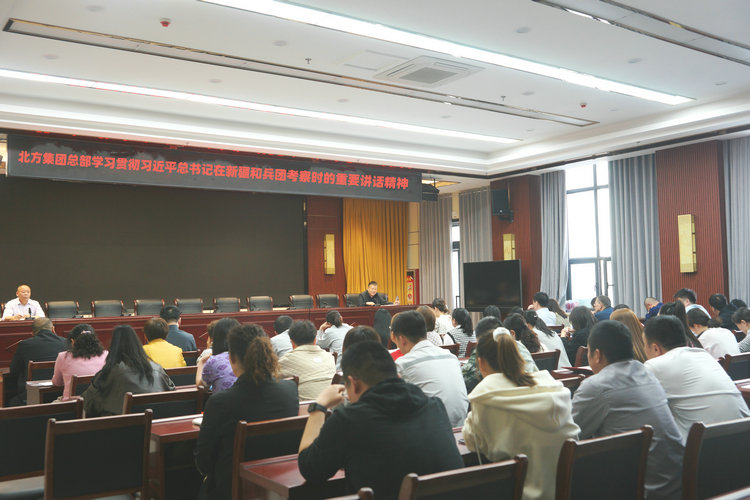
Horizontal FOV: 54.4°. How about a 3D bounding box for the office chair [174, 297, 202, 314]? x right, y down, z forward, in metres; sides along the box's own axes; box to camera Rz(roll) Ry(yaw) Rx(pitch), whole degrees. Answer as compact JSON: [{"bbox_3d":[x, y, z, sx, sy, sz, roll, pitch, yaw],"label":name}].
[{"bbox_3d":[-2.843,1.250,11.477,0.560,1.000,0.600,1,-3,-34],"label":"office chair"}]

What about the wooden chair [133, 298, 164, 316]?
[{"bbox_3d":[-3.251,1.252,10.810,0.580,1.020,0.600,1,-3,-35],"label":"wooden chair"}]

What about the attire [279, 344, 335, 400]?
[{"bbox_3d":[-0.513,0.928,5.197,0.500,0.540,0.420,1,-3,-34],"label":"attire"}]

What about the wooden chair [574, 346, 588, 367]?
[{"bbox_3d":[1.894,1.363,6.803,0.460,0.950,0.540,1,-3,-35],"label":"wooden chair"}]

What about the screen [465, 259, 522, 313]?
[{"bbox_3d":[1.858,0.576,11.500,0.080,0.820,1.430,0,-3,-29],"label":"screen"}]

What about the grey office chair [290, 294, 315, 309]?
[{"bbox_3d":[-1.140,1.278,12.577,0.560,1.000,0.600,1,-3,-34],"label":"grey office chair"}]

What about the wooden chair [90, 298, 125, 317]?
[{"bbox_3d":[-3.524,1.168,9.797,0.530,1.000,0.600,1,-3,-36],"label":"wooden chair"}]

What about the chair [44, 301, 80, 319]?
[{"bbox_3d":[-4.003,1.162,9.453,0.530,1.000,0.600,1,-3,-36],"label":"chair"}]

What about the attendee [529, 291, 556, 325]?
[{"bbox_3d":[2.292,1.286,9.939,0.500,1.397,0.750,1,-3,-34],"label":"attendee"}]

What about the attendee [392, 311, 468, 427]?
[{"bbox_3d":[0.294,1.064,4.413,0.540,1.360,0.820,1,-3,-35],"label":"attendee"}]

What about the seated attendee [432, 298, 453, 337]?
[{"bbox_3d":[0.765,1.287,9.112,0.460,1.350,0.750,1,-3,-35],"label":"seated attendee"}]

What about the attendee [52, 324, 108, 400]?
[{"bbox_3d":[-2.135,1.179,5.280,0.480,1.272,0.720,1,-3,-34],"label":"attendee"}]

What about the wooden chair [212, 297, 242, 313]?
[{"bbox_3d":[-2.098,1.186,10.821,0.530,1.000,0.600,1,-3,-36],"label":"wooden chair"}]

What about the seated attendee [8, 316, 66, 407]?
[{"bbox_3d":[-2.903,1.229,6.304,0.520,1.295,0.750,1,-3,-34],"label":"seated attendee"}]

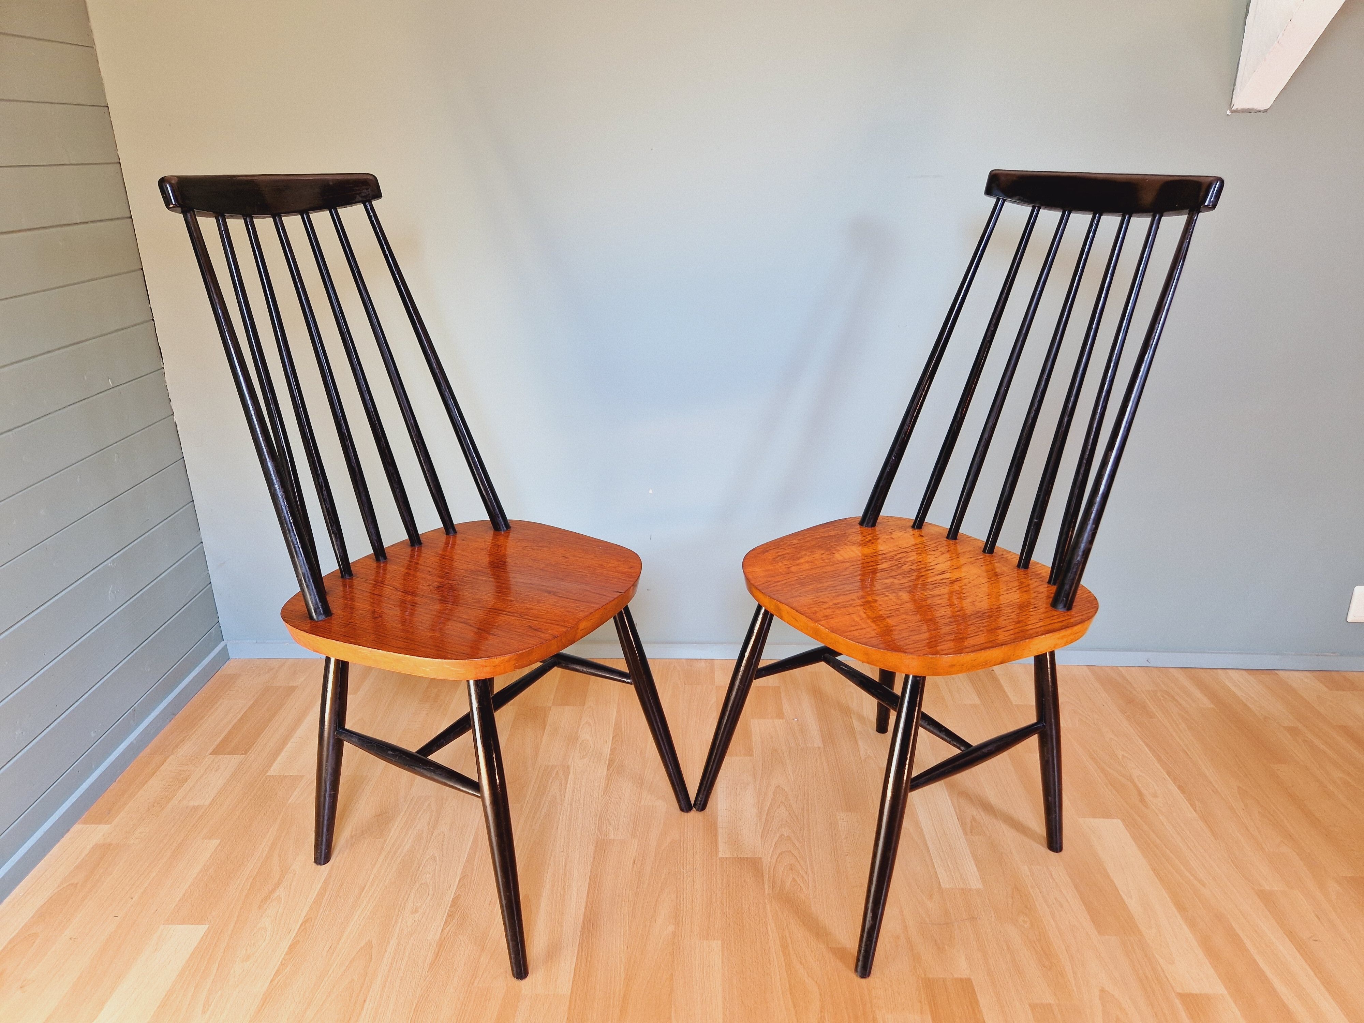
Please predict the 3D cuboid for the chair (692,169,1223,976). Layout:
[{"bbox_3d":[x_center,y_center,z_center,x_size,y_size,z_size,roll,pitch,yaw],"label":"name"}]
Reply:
[{"bbox_3d":[0.361,0.038,1.299,0.565,0.975,0.440,-14,25,-31],"label":"chair"}]

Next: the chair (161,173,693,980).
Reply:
[{"bbox_3d":[-0.335,0.043,1.287,0.565,0.975,0.440,13,25,29],"label":"chair"}]

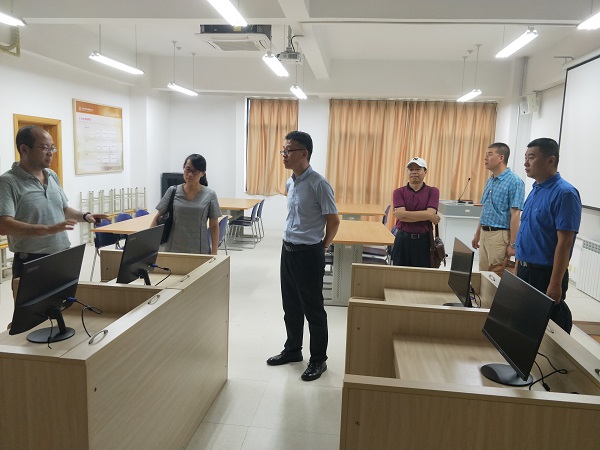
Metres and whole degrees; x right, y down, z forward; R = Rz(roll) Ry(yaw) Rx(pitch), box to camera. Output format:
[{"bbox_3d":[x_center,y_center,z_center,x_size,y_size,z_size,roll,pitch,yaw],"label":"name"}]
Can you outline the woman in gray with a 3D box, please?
[{"bbox_3d":[-0.921,0.193,3.676,0.500,1.550,0.300,1,9,-4],"label":"woman in gray"}]

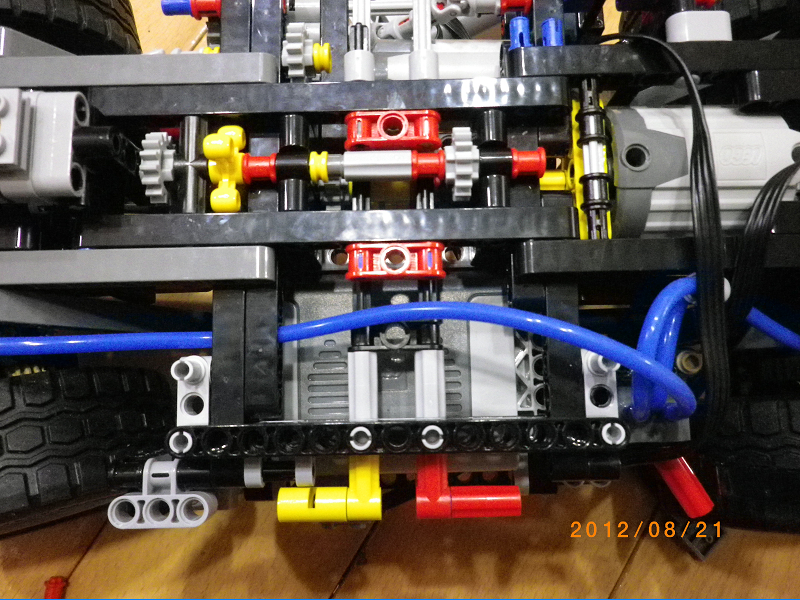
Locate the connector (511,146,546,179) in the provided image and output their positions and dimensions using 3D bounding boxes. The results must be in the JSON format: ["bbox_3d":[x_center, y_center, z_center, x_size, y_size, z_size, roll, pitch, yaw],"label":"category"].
[{"bbox_3d":[0.031,-0.032,0.153,0.008,0.007,0.007,-1,81,0],"label":"connector"}]

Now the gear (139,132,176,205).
[{"bbox_3d":[-0.057,-0.031,0.154,0.008,0.017,0.017,-1,83,0],"label":"gear"}]

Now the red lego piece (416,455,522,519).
[{"bbox_3d":[0.016,0.044,0.154,0.024,0.007,0.016,-1,83,0],"label":"red lego piece"}]

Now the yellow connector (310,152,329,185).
[{"bbox_3d":[-0.019,-0.031,0.153,0.004,0.007,0.007,-1,81,0],"label":"yellow connector"}]

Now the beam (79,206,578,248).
[{"bbox_3d":[-0.017,-0.017,0.158,0.119,0.007,0.008,-1,81,0],"label":"beam"}]

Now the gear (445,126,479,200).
[{"bbox_3d":[0.015,-0.032,0.153,0.008,0.018,0.018,-1,81,0],"label":"gear"}]

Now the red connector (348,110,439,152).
[{"bbox_3d":[-0.002,-0.040,0.156,0.024,0.008,0.008,-1,83,0],"label":"red connector"}]

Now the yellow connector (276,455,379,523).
[{"bbox_3d":[-0.016,0.043,0.149,0.024,0.007,0.016,-1,81,0],"label":"yellow connector"}]

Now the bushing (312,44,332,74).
[{"bbox_3d":[-0.019,-0.060,0.160,0.004,0.007,0.007,-1,83,0],"label":"bushing"}]

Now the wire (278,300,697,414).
[{"bbox_3d":[0.017,0.014,0.143,0.095,0.030,0.027,-1,81,0],"label":"wire"}]

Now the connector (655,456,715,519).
[{"bbox_3d":[0.078,0.051,0.176,0.007,0.007,0.016,-31,84,-3],"label":"connector"}]

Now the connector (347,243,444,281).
[{"bbox_3d":[-0.001,-0.009,0.152,0.024,0.008,0.008,-1,83,0],"label":"connector"}]

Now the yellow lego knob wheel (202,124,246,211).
[{"bbox_3d":[-0.041,-0.032,0.157,0.008,0.022,0.022,-1,66,1],"label":"yellow lego knob wheel"}]

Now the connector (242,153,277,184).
[{"bbox_3d":[-0.033,-0.031,0.154,0.008,0.007,0.007,-1,83,0],"label":"connector"}]

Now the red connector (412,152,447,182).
[{"bbox_3d":[0.007,-0.032,0.154,0.008,0.007,0.007,-1,83,0],"label":"red connector"}]

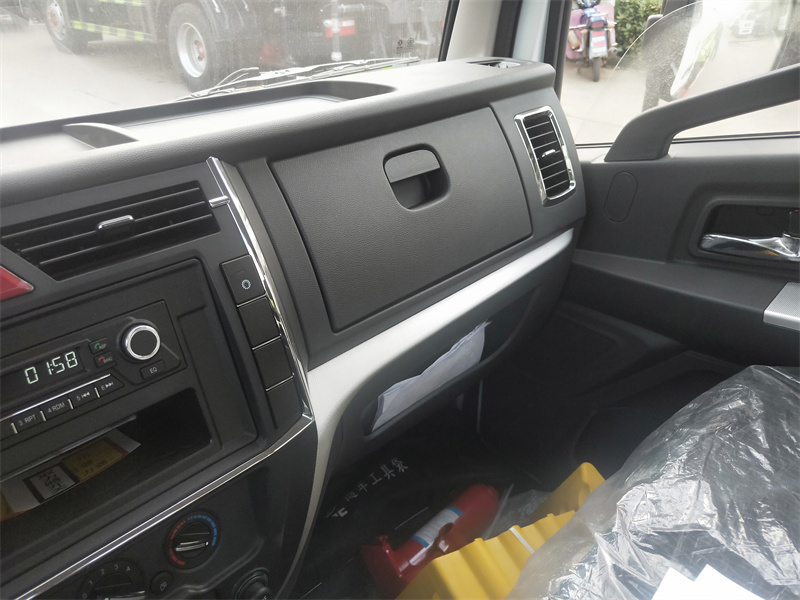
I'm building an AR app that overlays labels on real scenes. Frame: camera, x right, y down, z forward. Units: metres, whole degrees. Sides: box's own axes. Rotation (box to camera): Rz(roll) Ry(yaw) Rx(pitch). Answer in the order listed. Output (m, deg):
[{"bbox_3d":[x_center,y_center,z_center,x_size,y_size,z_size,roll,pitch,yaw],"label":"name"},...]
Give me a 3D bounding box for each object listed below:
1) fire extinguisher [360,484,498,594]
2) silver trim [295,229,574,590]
[{"bbox_3d":[0.060,0.441,1.061,0.285,0.095,0.088,-24,19,-35],"label":"fire extinguisher"},{"bbox_3d":[0.045,0.158,0.794,0.467,0.451,0.121,-26,39,-36],"label":"silver trim"}]

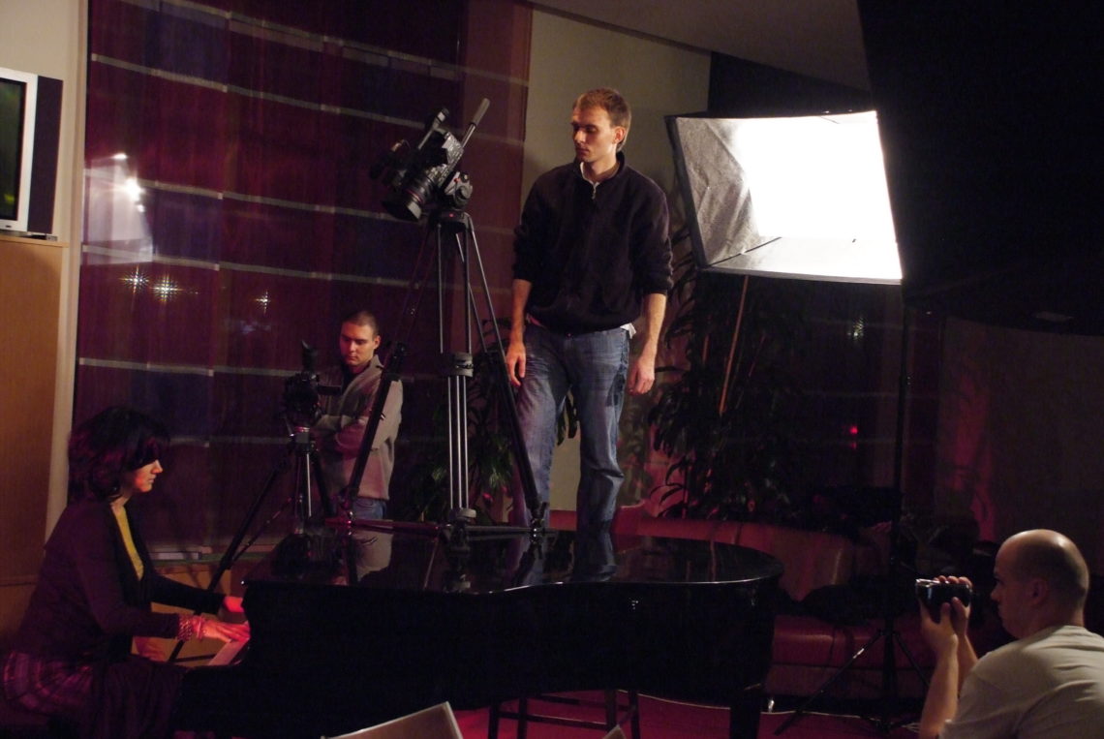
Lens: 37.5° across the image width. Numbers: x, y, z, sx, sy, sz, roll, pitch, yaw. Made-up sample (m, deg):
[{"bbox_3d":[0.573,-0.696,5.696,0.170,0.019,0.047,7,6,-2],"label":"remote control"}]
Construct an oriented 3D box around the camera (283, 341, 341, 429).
[{"bbox_3d":[-1.020,0.070,6.900,0.240,0.350,0.360,3,0,6],"label":"camera"}]

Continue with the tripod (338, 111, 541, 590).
[{"bbox_3d":[-0.300,-0.160,4.920,0.660,1.340,0.600,3,0,-29],"label":"tripod"}]

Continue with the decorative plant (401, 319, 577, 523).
[{"bbox_3d":[-0.320,0.620,8.050,0.880,1.720,0.880,3,0,0],"label":"decorative plant"}]

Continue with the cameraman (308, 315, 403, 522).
[{"bbox_3d":[-0.860,0.608,7.200,0.500,1.740,0.380,3,0,37],"label":"cameraman"}]

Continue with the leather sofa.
[{"bbox_3d":[1.090,1.180,7.880,2.300,0.800,0.950,3,0,2],"label":"leather sofa"}]

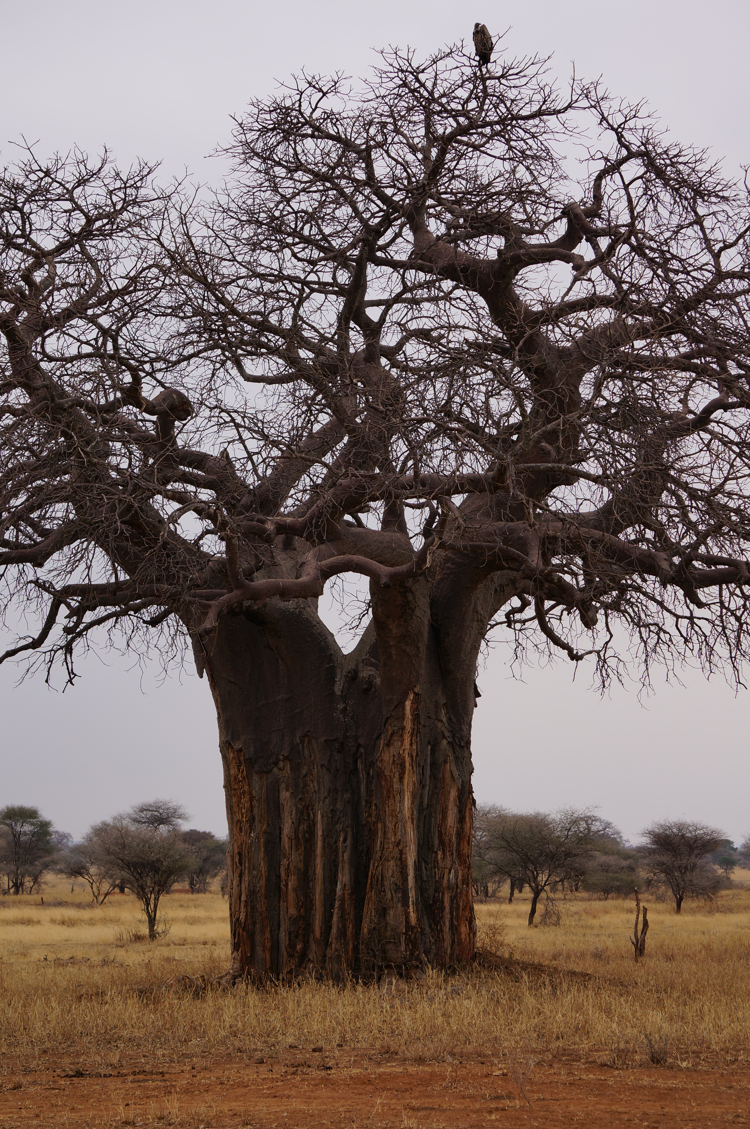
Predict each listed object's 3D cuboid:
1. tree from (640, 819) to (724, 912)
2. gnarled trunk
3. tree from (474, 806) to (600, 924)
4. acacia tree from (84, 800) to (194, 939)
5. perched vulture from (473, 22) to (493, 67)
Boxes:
[{"bbox_3d":[11.526,11.294,96.341,3.160,3.560,3.070,0,-6,0],"label":"tree"},{"bbox_3d":[-0.644,3.886,46.300,4.900,7.000,4.500,0,-6,0],"label":"gnarled trunk"},{"bbox_3d":[5.082,9.431,80.450,4.000,3.820,3.880,0,-6,0],"label":"tree"},{"bbox_3d":[-6.189,8.009,67.528,2.800,3.680,2.720,0,-6,0],"label":"acacia tree"},{"bbox_3d":[1.962,-9.441,46.652,0.360,0.760,0.300,4,-7,-30],"label":"perched vulture"}]

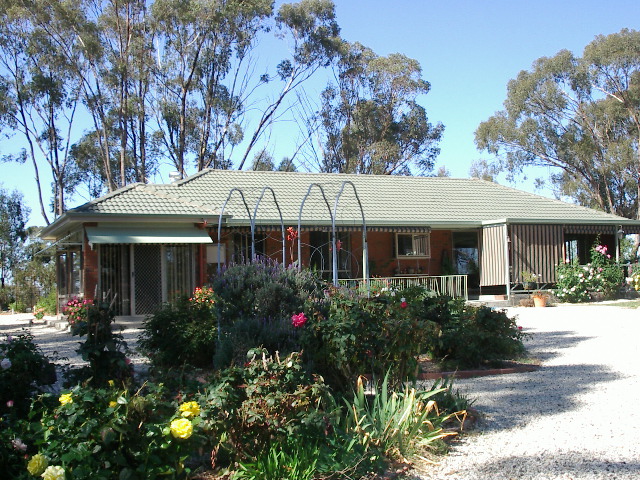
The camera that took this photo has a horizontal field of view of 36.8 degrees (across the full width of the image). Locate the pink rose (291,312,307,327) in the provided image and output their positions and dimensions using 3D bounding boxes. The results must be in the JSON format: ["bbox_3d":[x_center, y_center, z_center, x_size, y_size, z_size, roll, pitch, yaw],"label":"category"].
[{"bbox_3d":[-0.197,0.728,8.800,0.140,0.130,0.120,-1,-1,-1],"label":"pink rose"}]

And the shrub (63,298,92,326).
[{"bbox_3d":[-5.192,1.525,20.500,0.600,0.560,0.550,0,-1,-14],"label":"shrub"}]

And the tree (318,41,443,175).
[{"bbox_3d":[3.055,-4.131,47.000,6.400,12.000,6.200,-1,-1,4],"label":"tree"}]

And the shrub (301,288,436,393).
[{"bbox_3d":[0.484,1.045,9.800,1.360,1.180,1.200,-1,-1,3],"label":"shrub"}]

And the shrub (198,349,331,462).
[{"bbox_3d":[-0.427,1.274,7.400,1.030,0.880,0.950,-1,-1,-3],"label":"shrub"}]

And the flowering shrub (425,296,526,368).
[{"bbox_3d":[2.202,1.311,13.700,1.500,1.030,1.350,-1,-1,9],"label":"flowering shrub"}]

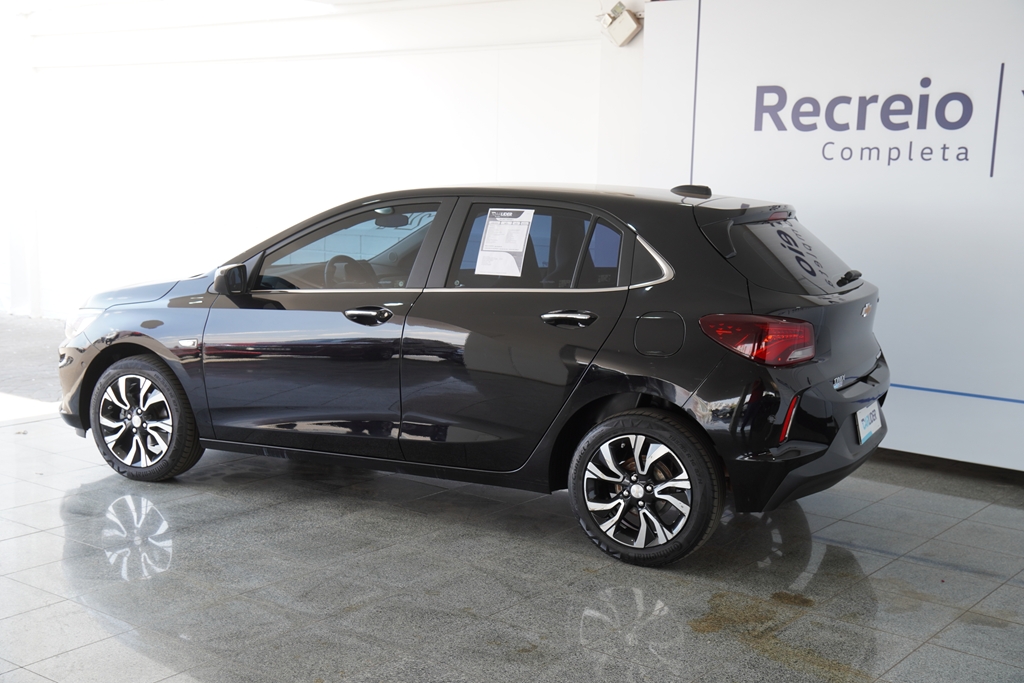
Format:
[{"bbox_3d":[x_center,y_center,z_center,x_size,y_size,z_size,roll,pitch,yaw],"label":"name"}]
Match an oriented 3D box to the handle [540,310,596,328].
[{"bbox_3d":[0.229,-0.087,4.715,0.235,0.073,0.055,5,8,25],"label":"handle"}]

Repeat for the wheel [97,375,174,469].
[{"bbox_3d":[-1.773,0.376,5.837,0.440,0.440,0.180,5,8,24],"label":"wheel"}]

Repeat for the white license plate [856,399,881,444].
[{"bbox_3d":[1.519,0.338,5.076,0.012,0.135,0.410,-9,1,26],"label":"white license plate"}]

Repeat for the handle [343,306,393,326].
[{"bbox_3d":[-0.613,-0.109,5.119,0.235,0.078,0.055,5,8,25],"label":"handle"}]

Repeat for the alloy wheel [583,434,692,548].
[{"bbox_3d":[0.527,0.580,4.749,0.440,0.440,0.180,5,8,25],"label":"alloy wheel"}]

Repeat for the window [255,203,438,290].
[{"bbox_3d":[-0.733,-0.418,5.282,0.848,0.456,0.035,5,-16,25],"label":"window"}]

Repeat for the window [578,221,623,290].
[{"bbox_3d":[0.365,-0.351,4.766,0.180,0.305,0.035,5,-16,25],"label":"window"}]

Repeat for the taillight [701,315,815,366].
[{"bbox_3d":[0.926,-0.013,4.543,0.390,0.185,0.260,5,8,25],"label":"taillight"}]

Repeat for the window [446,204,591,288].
[{"bbox_3d":[0.030,-0.385,4.926,0.597,0.391,0.035,5,-16,25],"label":"window"}]

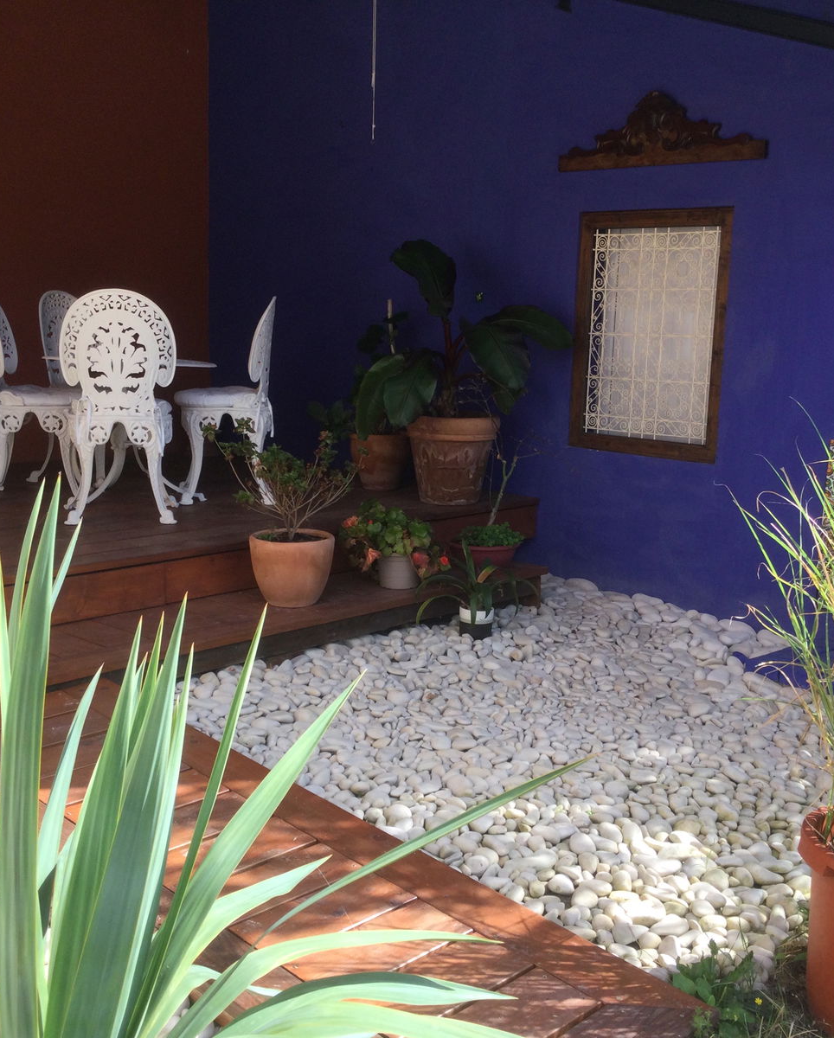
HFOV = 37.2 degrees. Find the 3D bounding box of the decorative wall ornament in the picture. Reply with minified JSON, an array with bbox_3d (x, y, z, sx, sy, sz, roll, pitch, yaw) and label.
[{"bbox_3d":[0.975,-1.556,4.961,0.939,0.289,0.060,11,13,42],"label":"decorative wall ornament"}]

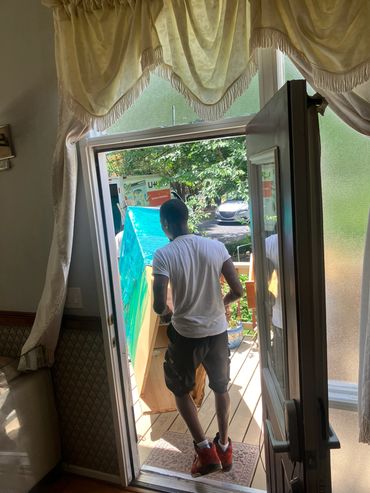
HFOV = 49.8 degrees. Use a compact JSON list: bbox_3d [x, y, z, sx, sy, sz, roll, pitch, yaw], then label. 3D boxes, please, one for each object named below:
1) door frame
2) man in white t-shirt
[{"bbox_3d":[0.029,0.429,2.152,1.003,2.059,0.150,-1,11,21],"label":"door frame"},{"bbox_3d":[0.079,0.568,2.550,0.550,1.733,0.500,-7,10,-13],"label":"man in white t-shirt"}]

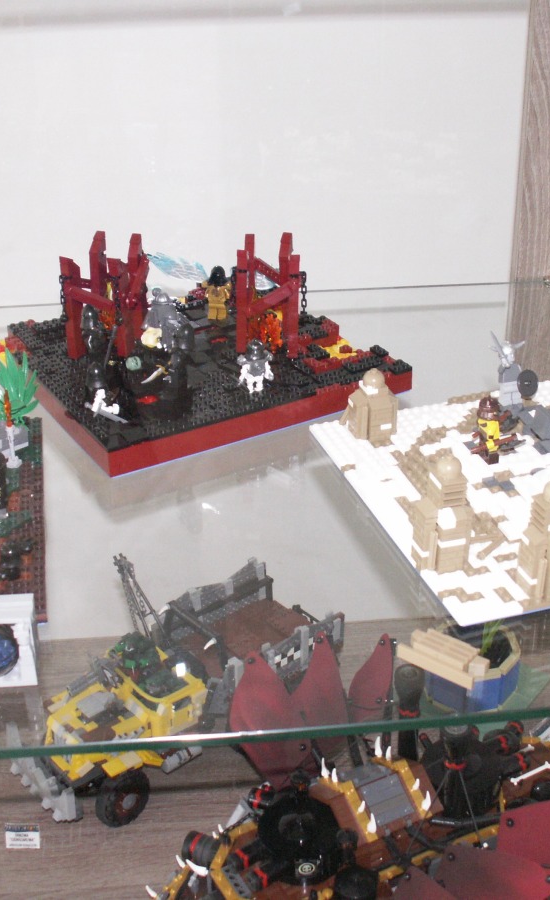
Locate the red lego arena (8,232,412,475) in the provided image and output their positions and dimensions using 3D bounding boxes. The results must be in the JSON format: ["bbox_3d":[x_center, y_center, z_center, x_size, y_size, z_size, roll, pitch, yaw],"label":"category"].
[{"bbox_3d":[-0.071,-0.115,0.987,0.256,0.108,0.256,-17,33,-26],"label":"red lego arena"}]

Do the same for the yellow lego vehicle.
[{"bbox_3d":[-0.094,0.195,1.144,0.310,0.195,0.132,-23,36,-33],"label":"yellow lego vehicle"}]

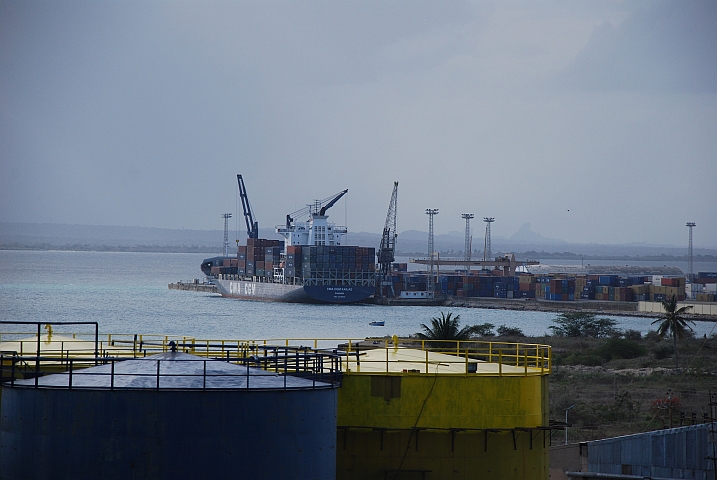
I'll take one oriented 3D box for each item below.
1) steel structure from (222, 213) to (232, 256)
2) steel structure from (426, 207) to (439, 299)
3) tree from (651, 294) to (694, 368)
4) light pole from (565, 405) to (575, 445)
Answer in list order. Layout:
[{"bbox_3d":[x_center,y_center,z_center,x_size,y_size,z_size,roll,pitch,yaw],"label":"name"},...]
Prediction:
[{"bbox_3d":[-62.215,4.069,1585.000,4.900,33.000,4.700,1,0,-14],"label":"steel structure"},{"bbox_3d":[27.087,4.915,1238.000,4.900,33.000,4.700,1,0,-14],"label":"steel structure"},{"bbox_3d":[50.613,14.749,540.000,7.400,11.900,7.200,1,0,0],"label":"tree"},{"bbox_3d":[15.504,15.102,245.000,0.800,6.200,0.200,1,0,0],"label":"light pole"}]

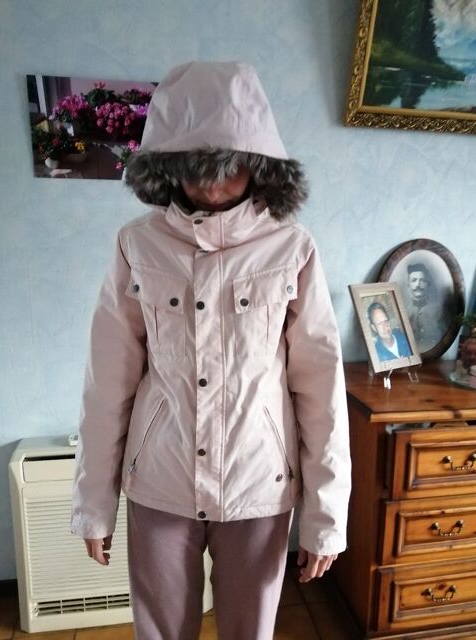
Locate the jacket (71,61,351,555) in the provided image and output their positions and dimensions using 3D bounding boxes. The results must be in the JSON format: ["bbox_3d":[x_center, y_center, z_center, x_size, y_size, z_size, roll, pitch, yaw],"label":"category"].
[{"bbox_3d":[-0.052,0.001,0.893,0.543,0.911,0.310,1,10,2],"label":"jacket"}]

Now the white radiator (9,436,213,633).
[{"bbox_3d":[-0.421,0.729,1.694,0.660,0.618,0.174,-1,10,-10],"label":"white radiator"}]

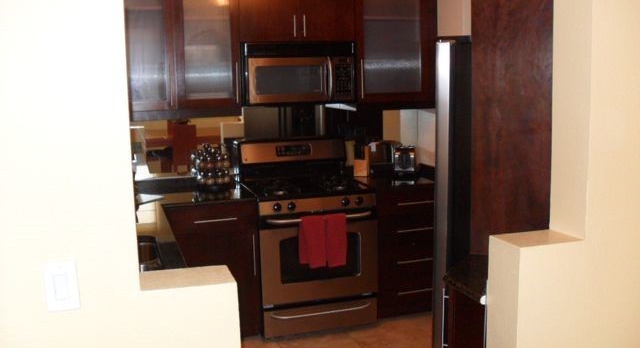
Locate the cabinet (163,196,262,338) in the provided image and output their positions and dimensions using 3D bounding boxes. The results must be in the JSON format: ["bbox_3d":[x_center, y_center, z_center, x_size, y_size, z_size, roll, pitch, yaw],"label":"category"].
[{"bbox_3d":[-0.726,0.565,4.121,0.557,0.905,0.640,-4,10,-17],"label":"cabinet"}]

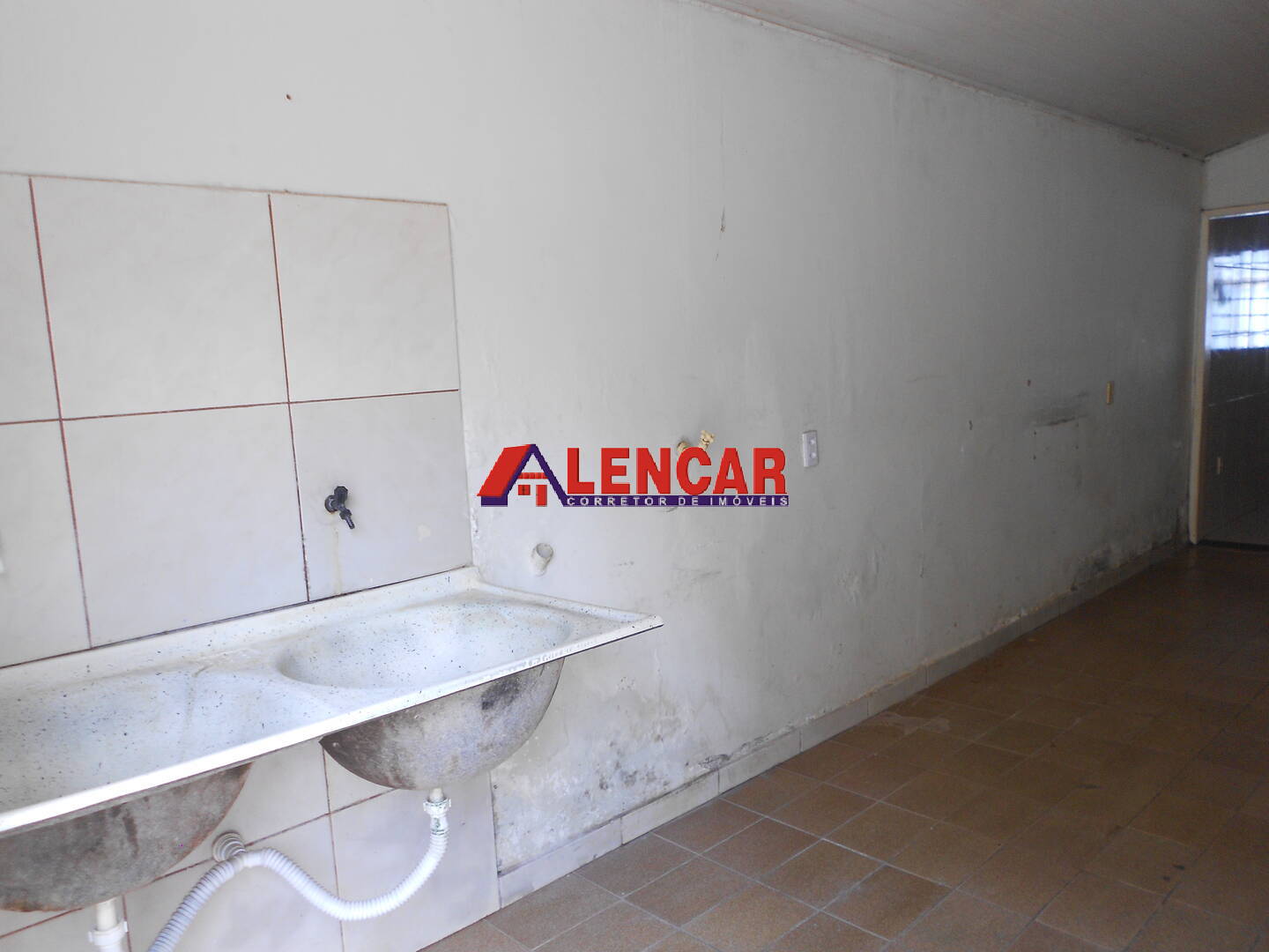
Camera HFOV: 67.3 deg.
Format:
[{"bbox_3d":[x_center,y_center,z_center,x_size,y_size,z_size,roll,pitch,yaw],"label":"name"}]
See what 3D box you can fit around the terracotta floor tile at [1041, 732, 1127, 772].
[{"bbox_3d":[1.525,0.945,3.259,0.294,0.009,0.200,-10,9,-42],"label":"terracotta floor tile"}]

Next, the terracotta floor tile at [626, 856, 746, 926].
[{"bbox_3d":[0.149,1.123,2.579,0.297,0.010,0.203,-10,9,-42],"label":"terracotta floor tile"}]

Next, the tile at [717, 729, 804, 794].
[{"bbox_3d":[0.427,0.960,3.230,0.431,0.083,0.010,-9,9,-43],"label":"tile"}]

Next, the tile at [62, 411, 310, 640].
[{"bbox_3d":[-0.890,0.086,1.934,0.428,0.433,0.009,-10,9,-42],"label":"tile"}]

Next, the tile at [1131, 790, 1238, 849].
[{"bbox_3d":[1.600,1.008,2.774,0.296,0.010,0.203,-9,9,-43],"label":"tile"}]

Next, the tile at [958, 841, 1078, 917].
[{"bbox_3d":[1.012,1.065,2.501,0.294,0.009,0.200,-10,9,-42],"label":"tile"}]

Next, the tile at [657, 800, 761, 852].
[{"bbox_3d":[0.229,1.070,2.917,0.296,0.010,0.203,-9,9,-43],"label":"tile"}]

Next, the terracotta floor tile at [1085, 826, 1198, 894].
[{"bbox_3d":[1.390,1.050,2.601,0.297,0.010,0.203,-10,9,-42],"label":"terracotta floor tile"}]

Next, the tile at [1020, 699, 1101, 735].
[{"bbox_3d":[1.612,0.912,3.631,0.297,0.010,0.203,-10,9,-42],"label":"tile"}]

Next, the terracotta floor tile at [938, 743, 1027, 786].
[{"bbox_3d":[1.172,0.980,3.228,0.296,0.010,0.203,-9,9,-43],"label":"terracotta floor tile"}]

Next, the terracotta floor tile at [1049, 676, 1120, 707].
[{"bbox_3d":[1.828,0.872,3.859,0.297,0.010,0.203,-10,9,-42],"label":"terracotta floor tile"}]

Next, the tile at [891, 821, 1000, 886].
[{"bbox_3d":[0.866,1.048,2.636,0.294,0.010,0.201,-9,9,-43],"label":"tile"}]

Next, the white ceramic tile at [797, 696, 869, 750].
[{"bbox_3d":[0.743,0.908,3.524,0.432,0.083,0.010,-9,9,-43],"label":"white ceramic tile"}]

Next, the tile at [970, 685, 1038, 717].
[{"bbox_3d":[1.461,0.888,3.761,0.294,0.009,0.200,-10,9,-42],"label":"tile"}]

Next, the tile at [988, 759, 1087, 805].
[{"bbox_3d":[1.301,0.976,3.041,0.294,0.010,0.201,-9,9,-43],"label":"tile"}]

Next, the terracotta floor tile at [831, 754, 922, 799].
[{"bbox_3d":[0.806,0.999,3.153,0.294,0.009,0.200,-10,9,-42],"label":"terracotta floor tile"}]

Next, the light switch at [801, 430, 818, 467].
[{"bbox_3d":[0.623,-0.095,3.361,0.076,0.118,0.012,-9,9,-43],"label":"light switch"}]

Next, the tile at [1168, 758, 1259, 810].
[{"bbox_3d":[1.829,0.976,3.005,0.297,0.010,0.203,-10,9,-42],"label":"tile"}]

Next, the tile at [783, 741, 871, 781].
[{"bbox_3d":[0.661,0.986,3.289,0.294,0.010,0.201,-9,9,-43],"label":"tile"}]

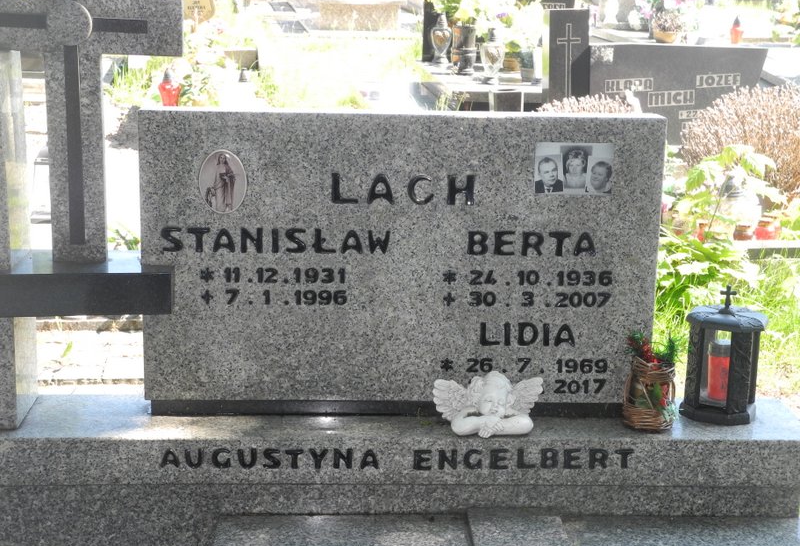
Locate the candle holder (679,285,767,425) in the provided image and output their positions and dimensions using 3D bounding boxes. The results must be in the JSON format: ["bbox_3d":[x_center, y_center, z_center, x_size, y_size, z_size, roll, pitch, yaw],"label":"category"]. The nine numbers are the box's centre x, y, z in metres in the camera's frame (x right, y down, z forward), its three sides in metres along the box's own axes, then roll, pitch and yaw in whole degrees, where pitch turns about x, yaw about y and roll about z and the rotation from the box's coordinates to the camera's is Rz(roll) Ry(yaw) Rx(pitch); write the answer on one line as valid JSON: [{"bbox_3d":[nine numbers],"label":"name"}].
[{"bbox_3d":[0.642,0.154,2.812,0.149,0.265,0.149,7,15,21],"label":"candle holder"}]

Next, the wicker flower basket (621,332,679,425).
[{"bbox_3d":[0.479,0.203,2.687,0.098,0.172,0.090,0,15,-1],"label":"wicker flower basket"}]

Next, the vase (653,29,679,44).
[{"bbox_3d":[1.959,-1.741,10.400,0.172,0.093,0.172,-1,15,-5],"label":"vase"}]

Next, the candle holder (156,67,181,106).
[{"bbox_3d":[-1.106,-0.877,6.760,0.102,0.201,0.102,0,14,-3],"label":"candle holder"}]

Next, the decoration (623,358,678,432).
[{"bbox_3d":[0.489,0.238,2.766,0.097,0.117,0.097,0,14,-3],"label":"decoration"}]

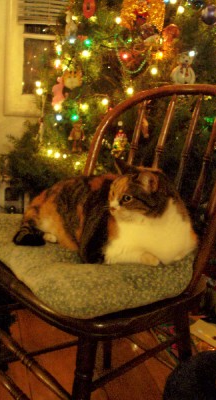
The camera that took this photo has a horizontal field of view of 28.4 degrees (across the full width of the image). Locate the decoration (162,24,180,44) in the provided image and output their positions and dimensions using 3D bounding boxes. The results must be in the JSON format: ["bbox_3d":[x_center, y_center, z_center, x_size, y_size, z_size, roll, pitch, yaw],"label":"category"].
[{"bbox_3d":[0.253,-0.658,1.700,0.070,0.073,0.070,8,15,0],"label":"decoration"}]

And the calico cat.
[{"bbox_3d":[0.003,-0.007,0.945,0.225,0.210,0.370,-5,20,-39],"label":"calico cat"}]

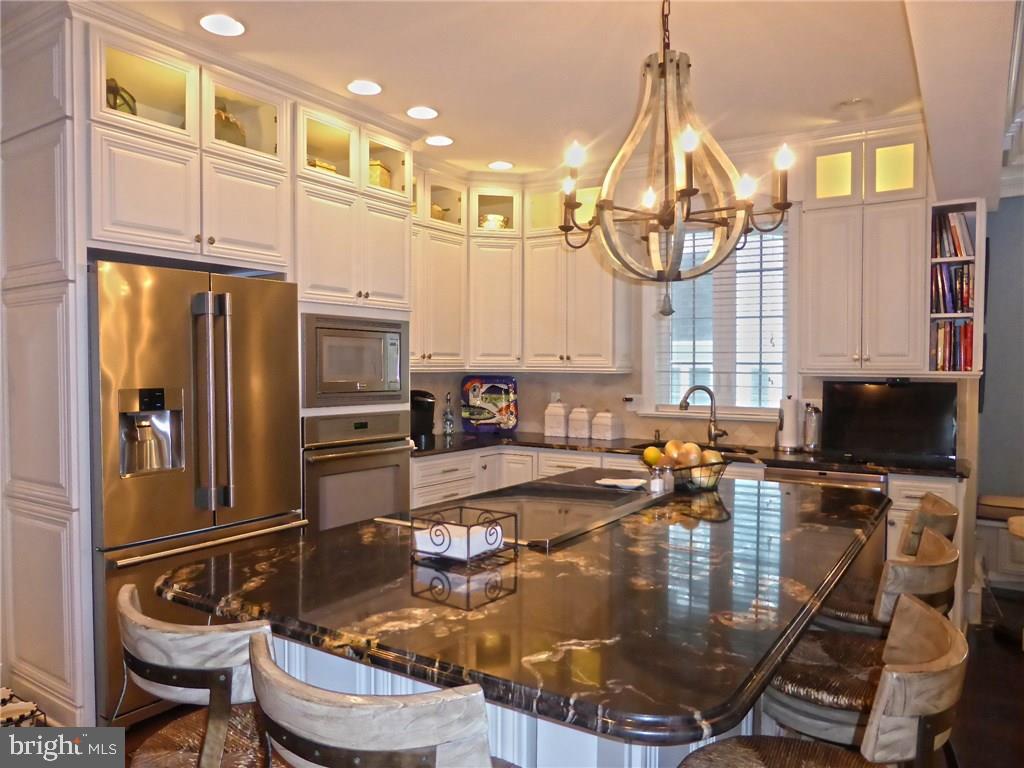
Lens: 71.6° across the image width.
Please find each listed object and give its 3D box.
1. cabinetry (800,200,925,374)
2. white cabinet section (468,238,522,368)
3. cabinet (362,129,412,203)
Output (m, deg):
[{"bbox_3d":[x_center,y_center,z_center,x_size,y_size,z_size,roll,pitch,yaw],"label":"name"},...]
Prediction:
[{"bbox_3d":[2.036,-0.531,4.093,0.623,0.930,0.340,1,2,34],"label":"cabinetry"},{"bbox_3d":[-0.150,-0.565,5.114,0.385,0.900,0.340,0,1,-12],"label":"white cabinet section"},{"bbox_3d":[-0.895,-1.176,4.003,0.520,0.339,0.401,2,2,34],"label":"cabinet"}]

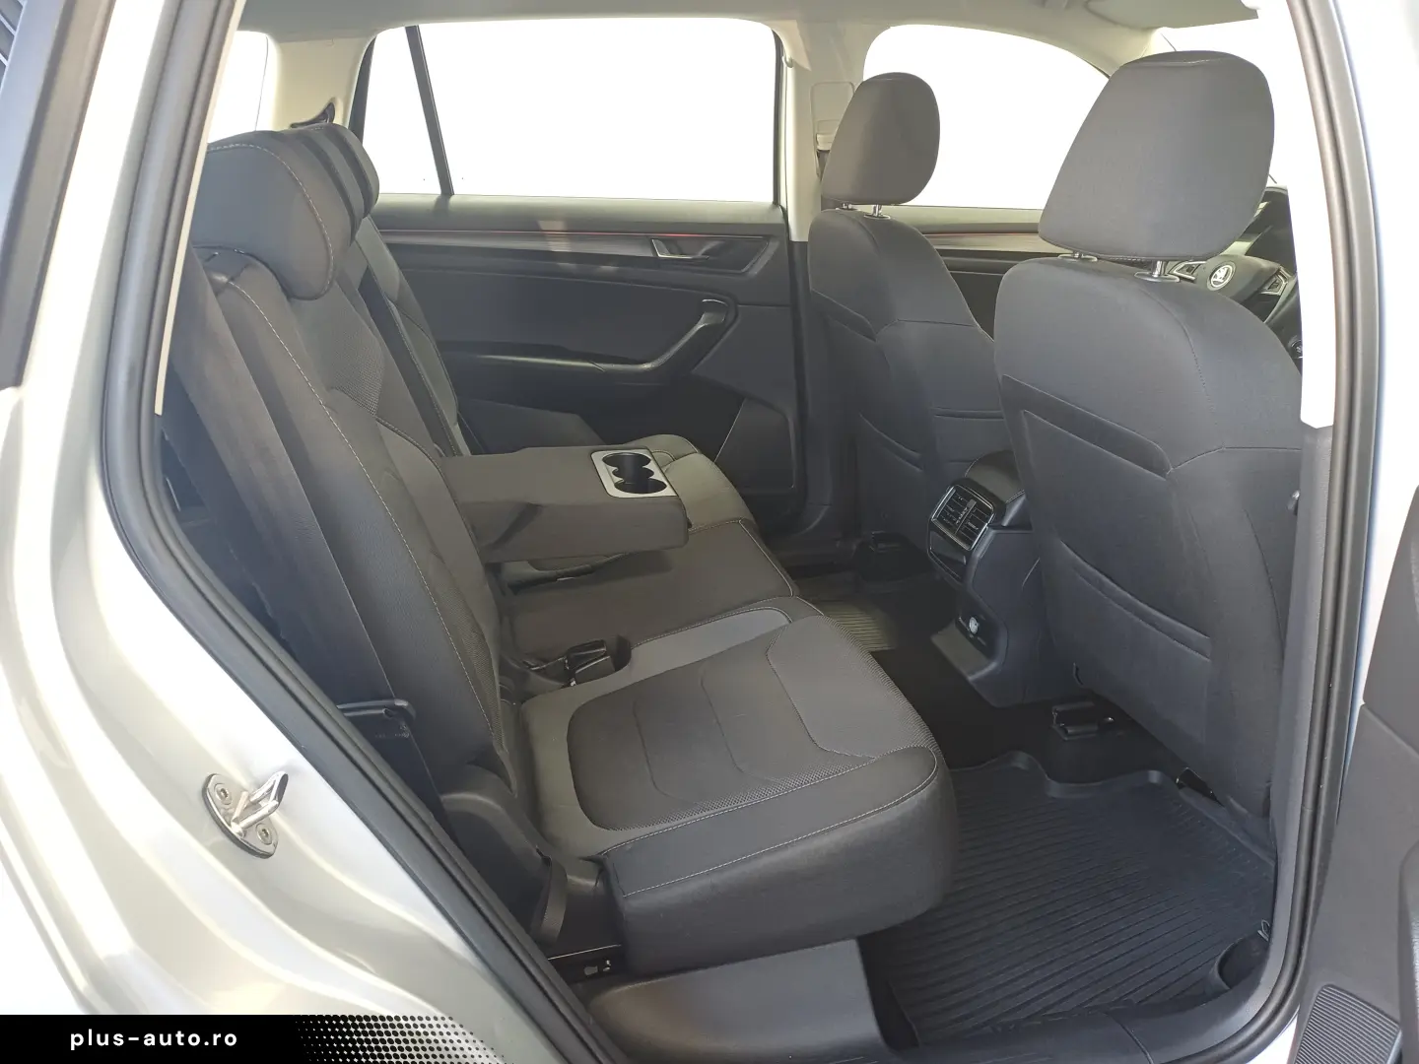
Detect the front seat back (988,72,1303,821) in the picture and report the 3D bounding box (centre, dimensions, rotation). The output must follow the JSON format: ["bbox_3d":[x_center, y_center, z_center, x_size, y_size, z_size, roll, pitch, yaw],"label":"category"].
[{"bbox_3d":[0.646,-0.120,1.347,0.310,0.945,0.520,-17,26,-10],"label":"front seat back"}]

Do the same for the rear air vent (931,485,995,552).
[{"bbox_3d":[0.438,-0.031,1.741,0.045,0.080,0.145,17,16,-22],"label":"rear air vent"}]

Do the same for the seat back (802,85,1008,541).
[{"bbox_3d":[0.441,-0.394,2.014,0.310,0.945,0.520,-17,26,-10],"label":"seat back"}]

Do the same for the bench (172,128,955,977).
[{"bbox_3d":[-0.262,-0.141,1.428,0.800,0.820,1.300,-5,23,-14],"label":"bench"}]

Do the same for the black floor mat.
[{"bbox_3d":[0.480,0.475,1.513,0.650,0.050,0.480,-6,23,-15],"label":"black floor mat"}]

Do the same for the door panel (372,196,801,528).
[{"bbox_3d":[-0.232,-0.328,2.189,0.970,0.750,0.150,-6,23,-15],"label":"door panel"}]

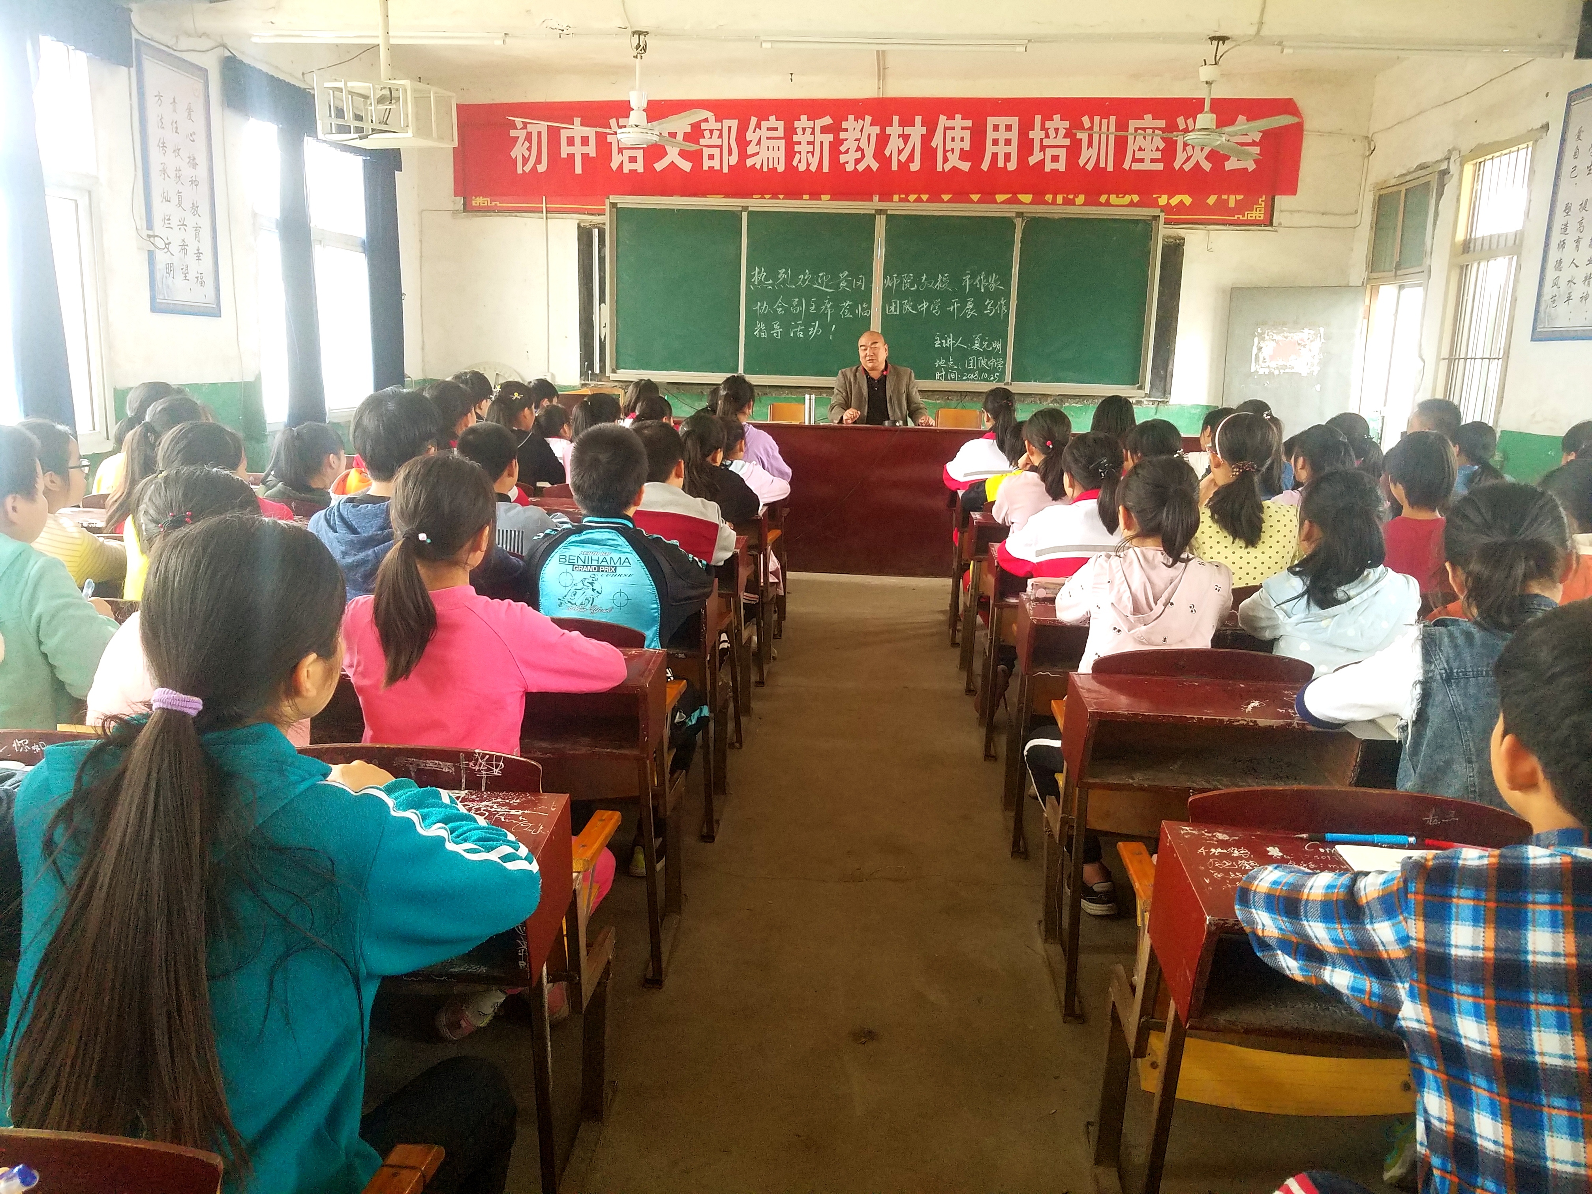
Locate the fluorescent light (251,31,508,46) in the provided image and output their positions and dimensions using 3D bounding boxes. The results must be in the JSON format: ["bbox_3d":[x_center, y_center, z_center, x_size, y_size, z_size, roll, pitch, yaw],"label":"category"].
[{"bbox_3d":[-1.962,-2.626,5.630,1.235,0.060,0.060,2,12,3],"label":"fluorescent light"}]

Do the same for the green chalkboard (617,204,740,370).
[{"bbox_3d":[-0.870,-2.244,8.753,0.940,1.190,0.040,2,12,3],"label":"green chalkboard"}]

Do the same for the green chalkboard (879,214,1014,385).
[{"bbox_3d":[1.085,-2.148,8.624,0.980,1.200,0.040,2,12,3],"label":"green chalkboard"}]

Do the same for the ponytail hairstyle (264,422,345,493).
[{"bbox_3d":[-1.815,-0.512,4.412,0.190,0.250,0.260,6,12,18],"label":"ponytail hairstyle"}]

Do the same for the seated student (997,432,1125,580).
[{"bbox_3d":[0.876,0.035,3.797,0.457,1.128,0.640,2,11,3],"label":"seated student"}]

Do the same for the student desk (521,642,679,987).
[{"bbox_3d":[-0.531,0.496,2.590,0.500,0.752,0.420,2,12,-1],"label":"student desk"}]

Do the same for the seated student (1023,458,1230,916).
[{"bbox_3d":[0.808,0.198,2.972,0.488,1.107,0.640,2,11,3],"label":"seated student"}]

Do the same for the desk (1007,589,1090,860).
[{"bbox_3d":[0.885,0.360,3.388,0.530,0.720,0.400,2,12,3],"label":"desk"}]

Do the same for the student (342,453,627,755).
[{"bbox_3d":[-0.619,0.309,2.332,0.550,1.180,0.680,2,12,3],"label":"student"}]

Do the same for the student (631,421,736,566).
[{"bbox_3d":[-0.389,0.032,3.775,0.450,1.190,0.660,3,12,8],"label":"student"}]

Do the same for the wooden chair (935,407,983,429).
[{"bbox_3d":[1.136,-0.882,8.314,0.380,0.820,0.420,2,12,3],"label":"wooden chair"}]

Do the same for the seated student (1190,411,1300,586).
[{"bbox_3d":[1.282,0.086,3.595,0.420,1.260,0.620,2,12,0],"label":"seated student"}]

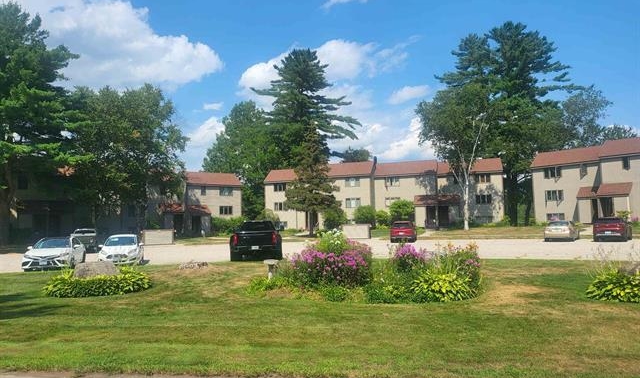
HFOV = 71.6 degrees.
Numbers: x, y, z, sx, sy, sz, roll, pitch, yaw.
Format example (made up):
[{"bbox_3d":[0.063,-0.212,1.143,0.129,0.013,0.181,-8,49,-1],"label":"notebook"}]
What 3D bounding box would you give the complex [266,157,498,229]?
[{"bbox_3d":[8.420,0.919,63.031,31.500,8.900,11.000,-2,-3,18],"label":"complex"}]

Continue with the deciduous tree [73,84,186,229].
[{"bbox_3d":[-20.138,-3.053,47.249,12.000,16.500,11.000,-1,-3,0],"label":"deciduous tree"}]

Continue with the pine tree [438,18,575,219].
[{"bbox_3d":[24.496,-8.754,59.521,18.000,27.200,15.500,-1,-3,0],"label":"pine tree"}]

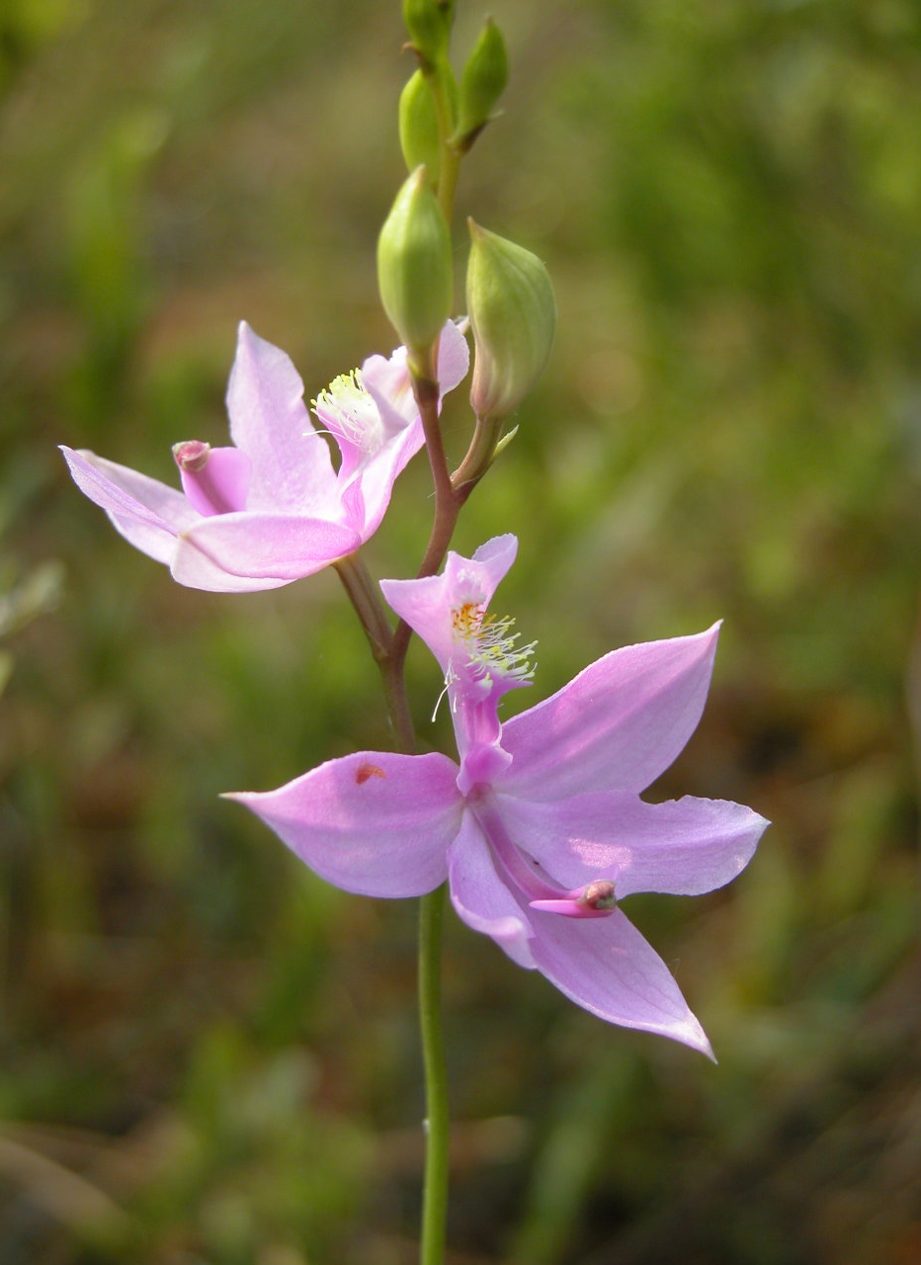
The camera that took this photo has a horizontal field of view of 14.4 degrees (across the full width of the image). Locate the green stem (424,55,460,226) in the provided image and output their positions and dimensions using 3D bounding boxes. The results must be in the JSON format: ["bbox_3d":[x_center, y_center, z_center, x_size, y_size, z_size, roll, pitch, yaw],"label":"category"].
[{"bbox_3d":[-0.001,-0.036,0.271,0.002,0.012,0.002,-7,9,1],"label":"green stem"}]

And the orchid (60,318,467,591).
[{"bbox_3d":[-0.015,-0.013,0.272,0.028,0.018,0.025,-9,12,-16],"label":"orchid"}]

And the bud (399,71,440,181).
[{"bbox_3d":[-0.002,-0.038,0.274,0.004,0.009,0.004,-3,12,1],"label":"bud"}]

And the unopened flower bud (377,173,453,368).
[{"bbox_3d":[-0.003,-0.027,0.267,0.005,0.014,0.005,-1,9,0],"label":"unopened flower bud"}]

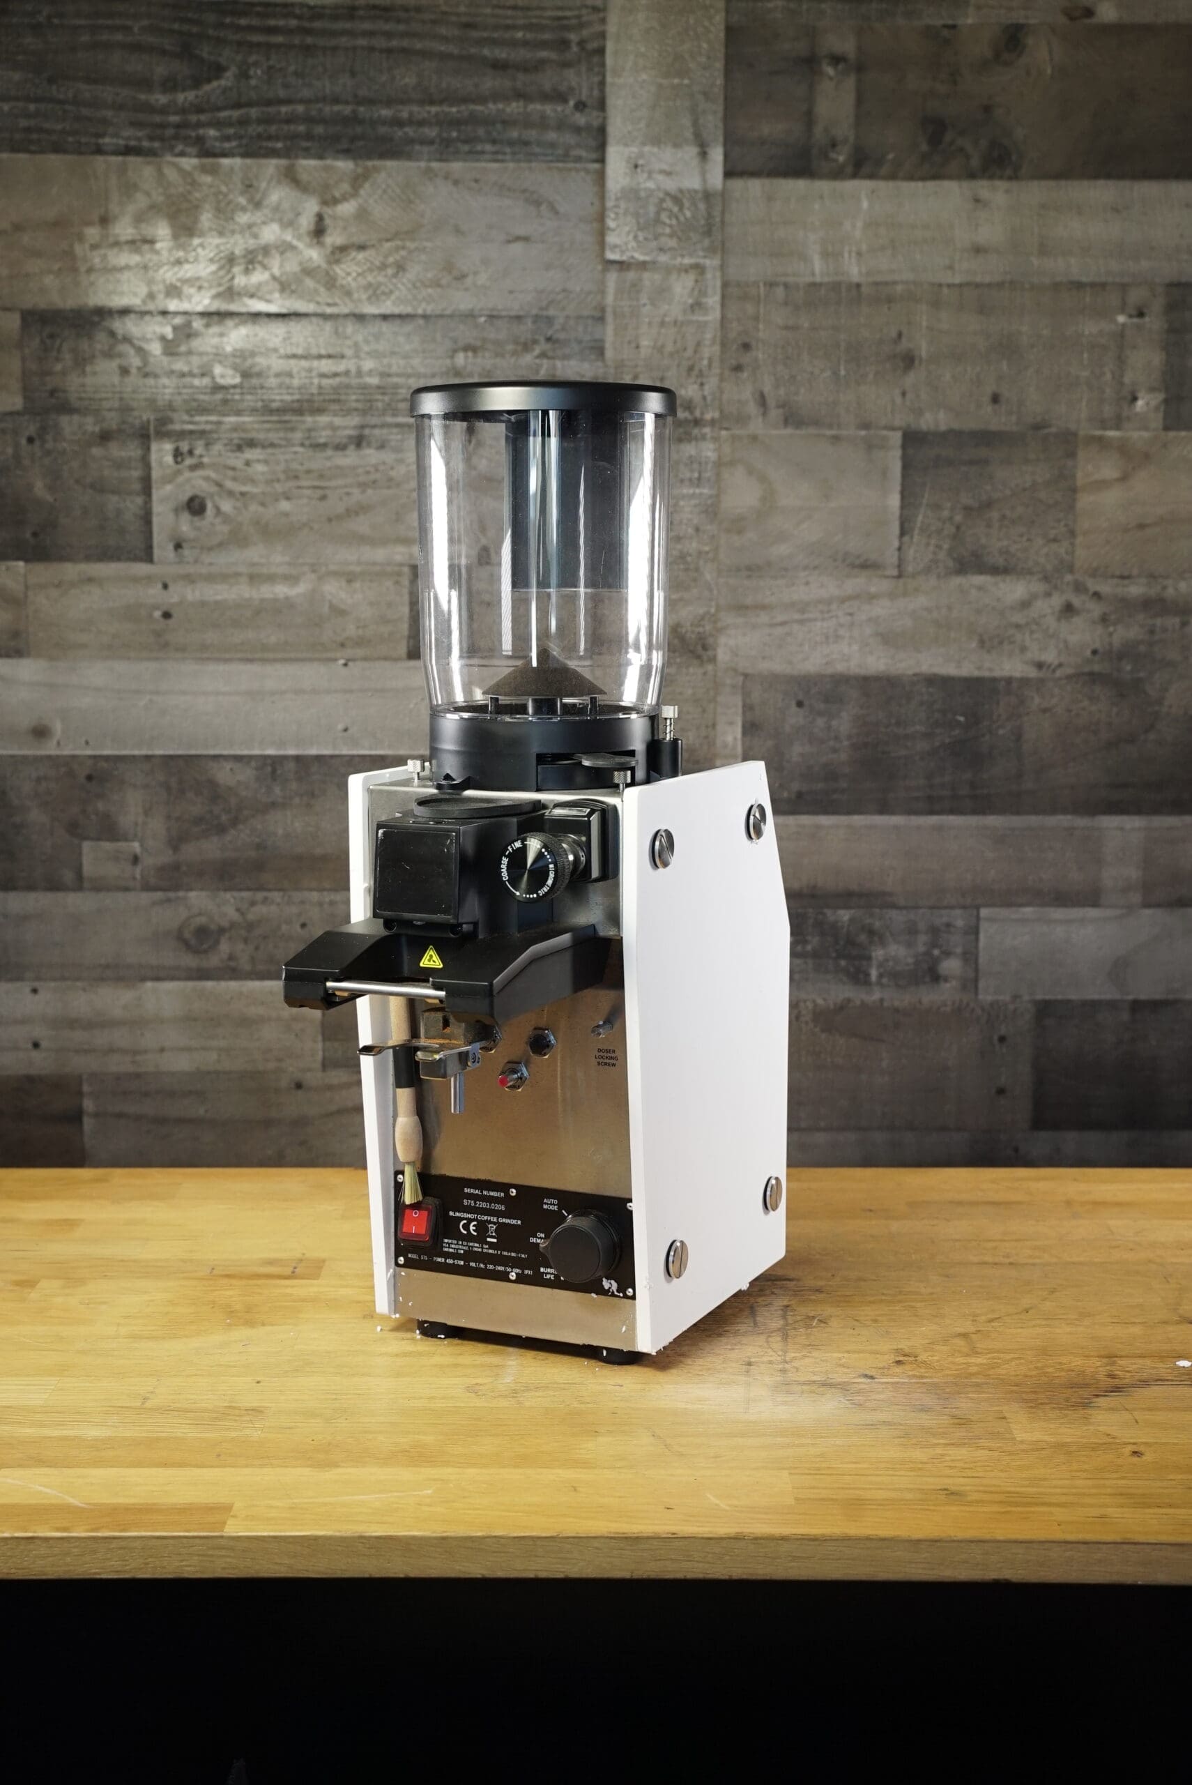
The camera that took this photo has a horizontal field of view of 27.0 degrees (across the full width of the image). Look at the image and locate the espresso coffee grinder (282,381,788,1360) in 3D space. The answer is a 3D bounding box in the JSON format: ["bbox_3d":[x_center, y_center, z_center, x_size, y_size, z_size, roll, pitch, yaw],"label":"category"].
[{"bbox_3d":[-0.040,-0.011,1.678,0.215,0.651,0.416,4,9,25],"label":"espresso coffee grinder"}]

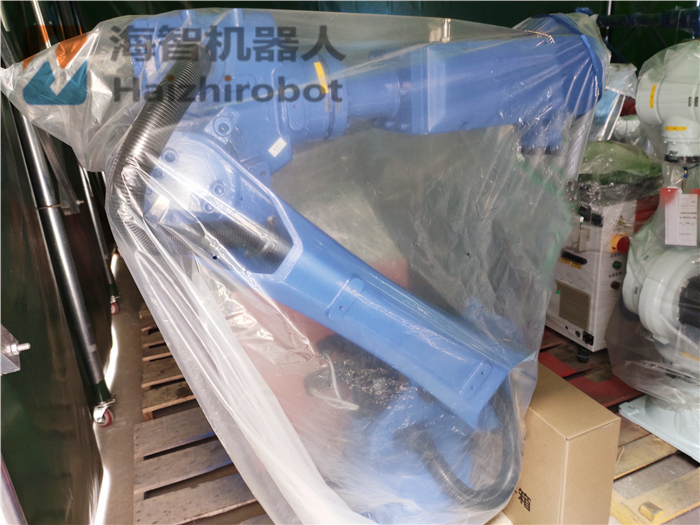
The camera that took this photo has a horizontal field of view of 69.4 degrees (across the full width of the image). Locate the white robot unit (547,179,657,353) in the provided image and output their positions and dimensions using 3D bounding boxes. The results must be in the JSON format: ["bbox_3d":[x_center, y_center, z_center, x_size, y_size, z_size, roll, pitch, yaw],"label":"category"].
[{"bbox_3d":[0.895,0.010,1.876,0.215,0.567,0.284,-12,20,-19],"label":"white robot unit"}]

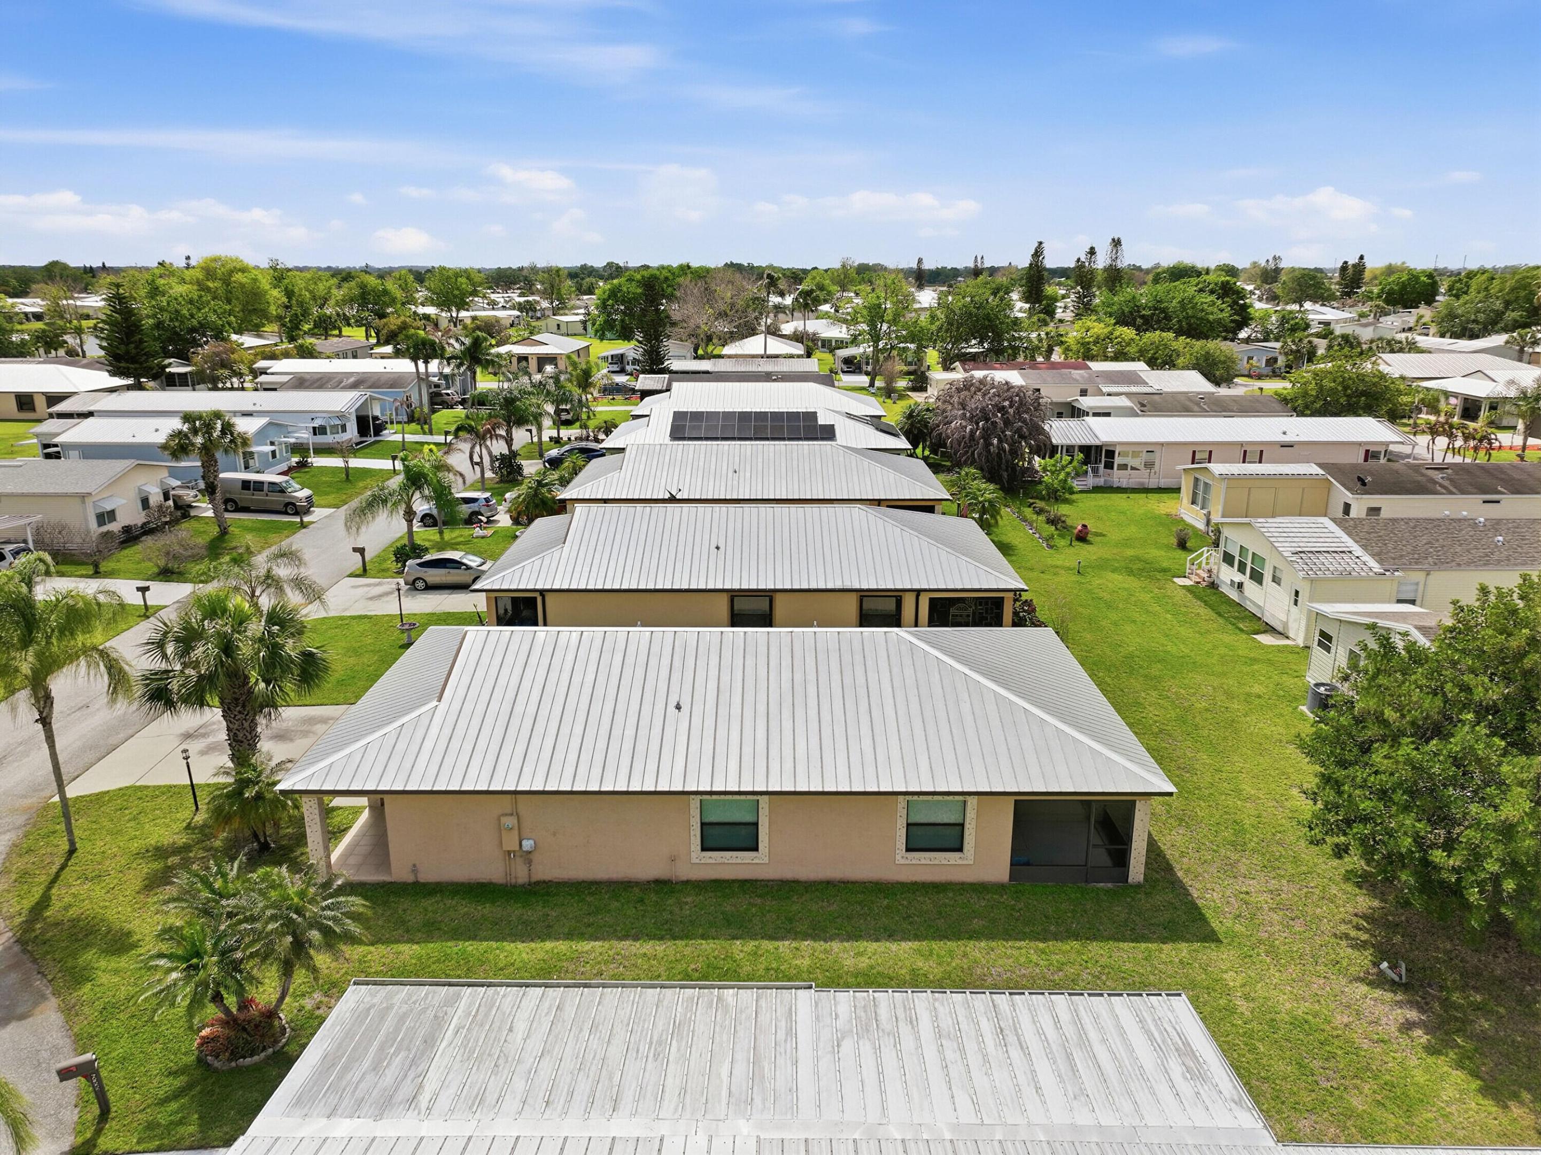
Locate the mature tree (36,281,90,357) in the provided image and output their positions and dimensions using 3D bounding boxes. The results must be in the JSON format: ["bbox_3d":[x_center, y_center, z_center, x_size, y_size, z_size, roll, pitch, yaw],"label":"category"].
[{"bbox_3d":[-110.111,-39.976,166.323,6.932,11.502,6.932,0,16,0],"label":"mature tree"}]

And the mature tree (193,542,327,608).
[{"bbox_3d":[-18.325,1.047,38.349,4.500,4.574,4.500,0,16,0],"label":"mature tree"}]

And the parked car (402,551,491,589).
[{"bbox_3d":[-13.921,-0.315,47.442,4.450,1.490,1.725,1,16,5],"label":"parked car"}]

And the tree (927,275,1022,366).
[{"bbox_3d":[28.824,-35.807,150.496,12.834,12.724,12.834,0,16,0],"label":"tree"}]

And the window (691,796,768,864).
[{"bbox_3d":[-0.946,5.852,24.859,1.818,1.851,0.120,0,16,0],"label":"window"}]

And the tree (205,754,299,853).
[{"bbox_3d":[-12.438,5.478,25.662,2.060,2.390,2.060,0,16,0],"label":"tree"}]

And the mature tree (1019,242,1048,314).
[{"bbox_3d":[65.575,-73.384,265.050,6.200,20.000,6.000,0,16,0],"label":"mature tree"}]

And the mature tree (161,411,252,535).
[{"bbox_3d":[-29.483,-5.517,56.370,4.377,6.555,4.246,0,16,0],"label":"mature tree"}]

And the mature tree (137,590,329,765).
[{"bbox_3d":[-13.376,3.276,26.850,4.340,5.967,4.209,0,16,0],"label":"mature tree"}]

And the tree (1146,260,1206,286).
[{"bbox_3d":[110.499,-78.049,289.728,15.000,15.200,13.500,0,16,0],"label":"tree"}]

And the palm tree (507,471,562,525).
[{"bbox_3d":[-12.280,-3.787,55.442,2.900,3.200,2.800,0,16,0],"label":"palm tree"}]

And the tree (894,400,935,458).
[{"bbox_3d":[10.054,-10.067,74.653,3.000,4.550,3.000,0,16,0],"label":"tree"}]

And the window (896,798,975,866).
[{"bbox_3d":[3.723,5.639,23.941,1.750,1.740,0.120,0,16,0],"label":"window"}]

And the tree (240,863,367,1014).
[{"bbox_3d":[-8.580,6.704,19.752,2.250,2.950,2.200,0,16,0],"label":"tree"}]

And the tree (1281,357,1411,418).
[{"bbox_3d":[51.231,-16.478,95.151,10.121,6.194,9.615,0,16,0],"label":"tree"}]

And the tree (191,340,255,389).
[{"bbox_3d":[-64.664,-25.137,126.240,6.860,5.676,6.860,0,16,0],"label":"tree"}]

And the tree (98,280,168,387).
[{"bbox_3d":[-61.629,-22.078,102.906,5.926,12.673,5.926,0,16,0],"label":"tree"}]

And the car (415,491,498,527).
[{"bbox_3d":[-18.376,-4.034,62.569,4.590,1.690,1.850,-1,16,-4],"label":"car"}]

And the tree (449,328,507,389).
[{"bbox_3d":[-32.677,-24.035,119.511,6.130,7.258,5.946,0,16,0],"label":"tree"}]

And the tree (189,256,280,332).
[{"bbox_3d":[-89.972,-46.036,179.274,14.800,15.300,13.500,0,16,0],"label":"tree"}]

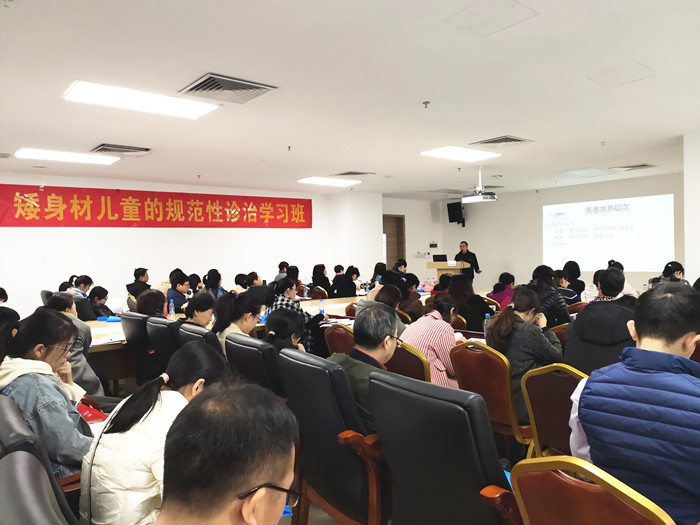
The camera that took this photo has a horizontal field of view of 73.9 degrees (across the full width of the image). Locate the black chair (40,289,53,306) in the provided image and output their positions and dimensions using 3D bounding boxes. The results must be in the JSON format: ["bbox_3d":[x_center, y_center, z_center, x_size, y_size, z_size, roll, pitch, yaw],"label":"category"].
[{"bbox_3d":[-4.419,0.959,7.368,0.680,1.040,0.630,-4,3,-41],"label":"black chair"}]

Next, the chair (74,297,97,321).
[{"bbox_3d":[-3.180,0.955,6.014,0.620,1.080,0.660,0,2,44],"label":"chair"}]

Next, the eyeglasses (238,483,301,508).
[{"bbox_3d":[-0.163,0.362,0.768,0.138,0.043,0.138,2,-23,42],"label":"eyeglasses"}]

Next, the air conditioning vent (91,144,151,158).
[{"bbox_3d":[-3.110,-1.508,6.313,0.610,0.060,0.610,-3,2,-40],"label":"air conditioning vent"}]

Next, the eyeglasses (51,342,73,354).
[{"bbox_3d":[-1.287,0.377,2.050,0.138,0.043,0.138,29,-18,-27],"label":"eyeglasses"}]

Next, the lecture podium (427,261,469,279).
[{"bbox_3d":[2.241,0.561,10.832,0.900,1.180,0.520,0,3,37],"label":"lecture podium"}]

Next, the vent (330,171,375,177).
[{"bbox_3d":[0.067,-1.677,8.964,0.610,0.060,0.610,-3,2,-40],"label":"vent"}]

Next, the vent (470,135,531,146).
[{"bbox_3d":[2.120,-1.688,6.522,0.610,0.060,0.610,-4,3,-41],"label":"vent"}]

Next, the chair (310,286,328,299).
[{"bbox_3d":[-0.319,0.863,8.148,0.570,0.930,0.450,-4,3,-41],"label":"chair"}]

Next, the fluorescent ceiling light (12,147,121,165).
[{"bbox_3d":[-4.010,-1.509,6.637,1.200,0.070,0.600,-4,3,-41],"label":"fluorescent ceiling light"}]

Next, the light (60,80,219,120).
[{"bbox_3d":[-1.911,-1.487,4.329,1.220,0.070,0.600,-3,2,-40],"label":"light"}]

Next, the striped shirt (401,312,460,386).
[{"bbox_3d":[0.639,0.709,3.564,0.480,0.600,0.480,-4,3,-41],"label":"striped shirt"}]

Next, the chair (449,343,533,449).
[{"bbox_3d":[1.071,0.998,3.266,0.570,0.940,0.460,-3,3,-37],"label":"chair"}]

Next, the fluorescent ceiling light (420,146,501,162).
[{"bbox_3d":[1.697,-1.701,7.214,1.200,0.070,0.600,-4,3,-41],"label":"fluorescent ceiling light"}]

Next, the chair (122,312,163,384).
[{"bbox_3d":[-1.710,0.986,4.476,0.680,1.040,0.630,-4,3,-45],"label":"chair"}]

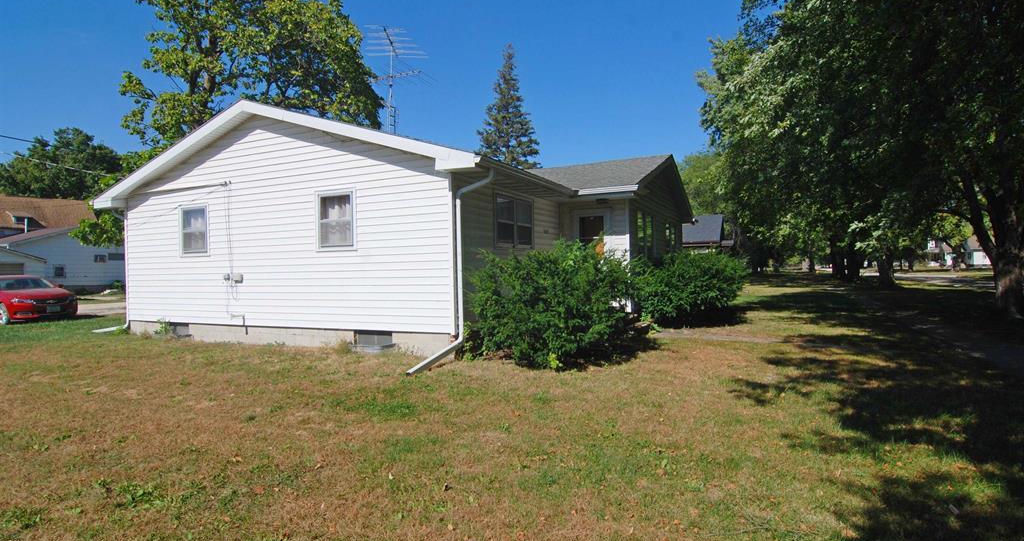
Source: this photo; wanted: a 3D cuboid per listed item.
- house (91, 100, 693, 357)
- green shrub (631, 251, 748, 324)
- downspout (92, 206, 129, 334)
[{"bbox_3d":[-0.970,-1.190,17.047,11.500,4.950,16.400,-1,1,25],"label":"house"},{"bbox_3d":[4.316,0.204,12.453,2.400,2.000,2.700,-1,1,25],"label":"green shrub"},{"bbox_3d":[-9.669,0.049,12.315,1.600,2.950,0.140,-1,1,25],"label":"downspout"}]

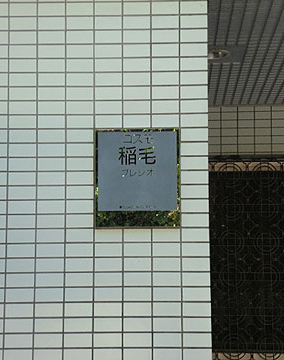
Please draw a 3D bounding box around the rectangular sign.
[{"bbox_3d":[-0.015,-0.032,2.871,0.282,0.284,0.022,0,-7,0],"label":"rectangular sign"}]

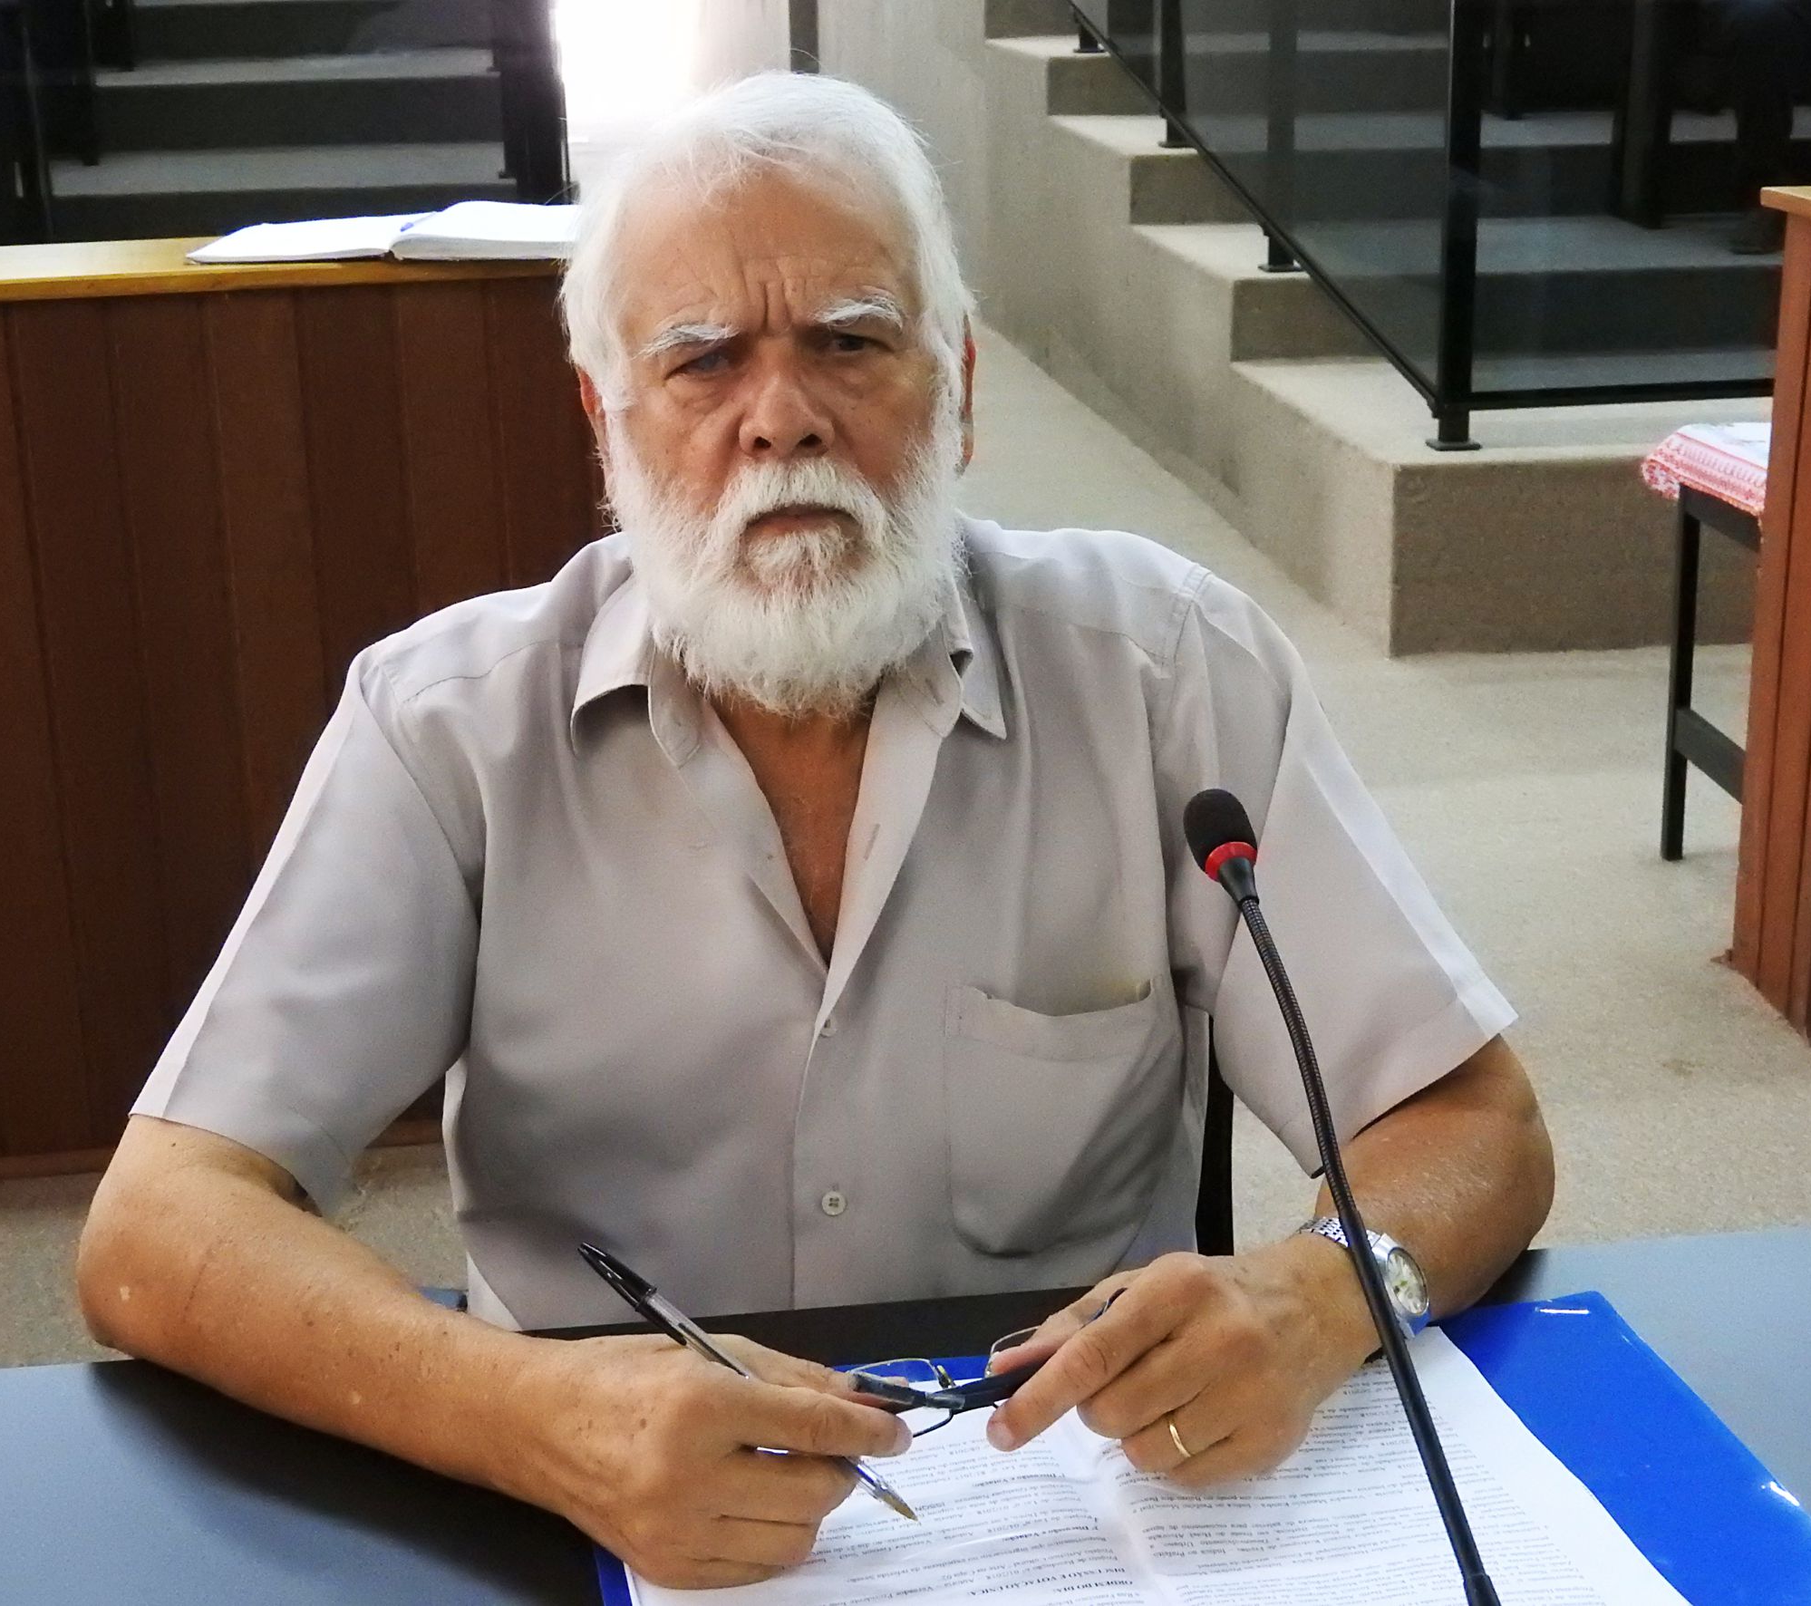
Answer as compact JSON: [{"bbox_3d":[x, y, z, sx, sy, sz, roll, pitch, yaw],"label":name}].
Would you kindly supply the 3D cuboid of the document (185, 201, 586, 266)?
[{"bbox_3d":[-0.518,-0.608,3.268,0.410,0.030,0.280,-1,18,0],"label":"document"}]

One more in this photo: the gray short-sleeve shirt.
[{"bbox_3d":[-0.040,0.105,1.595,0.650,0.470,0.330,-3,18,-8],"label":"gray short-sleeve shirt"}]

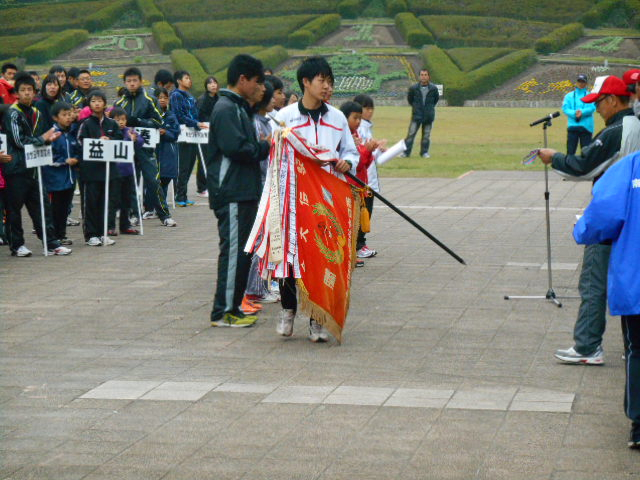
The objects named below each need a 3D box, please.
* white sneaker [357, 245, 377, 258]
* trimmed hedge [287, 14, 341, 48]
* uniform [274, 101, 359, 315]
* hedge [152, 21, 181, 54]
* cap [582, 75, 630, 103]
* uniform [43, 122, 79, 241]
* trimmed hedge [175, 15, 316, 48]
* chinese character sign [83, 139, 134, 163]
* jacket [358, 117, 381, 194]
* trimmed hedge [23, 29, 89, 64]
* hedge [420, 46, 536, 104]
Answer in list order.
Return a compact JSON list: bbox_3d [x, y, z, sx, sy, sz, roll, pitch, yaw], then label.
[{"bbox_3d":[0.377,0.101,19.600,0.230,0.115,0.090,1,4,12],"label":"white sneaker"},{"bbox_3d":[-0.180,-9.843,105.060,1.050,0.750,2.900,4,28,40],"label":"trimmed hedge"},{"bbox_3d":[-0.024,-0.194,13.350,0.520,1.290,0.400,0,4,-5],"label":"uniform"},{"bbox_3d":[-9.796,-12.814,141.714,1.250,2.140,3.100,-1,4,-22],"label":"hedge"},{"bbox_3d":[1.587,-0.834,12.372,0.260,0.150,0.175,-4,3,18],"label":"cap"},{"bbox_3d":[-2.454,-0.554,21.200,0.400,1.130,0.330,-3,5,-37],"label":"uniform"},{"bbox_3d":[-4.695,-13.211,141.877,8.500,2.151,3.300,1,4,9],"label":"trimmed hedge"},{"bbox_3d":[-1.928,-0.812,20.416,0.465,0.205,0.020,2,4,-7],"label":"chinese character sign"},{"bbox_3d":[0.401,-0.744,19.700,0.320,0.660,0.420,2,5,22],"label":"jacket"},{"bbox_3d":[-14.365,-10.509,121.500,1.200,2.000,5.000,3,5,33],"label":"trimmed hedge"},{"bbox_3d":[8.484,-8.750,119.000,6.000,3.200,6.500,0,4,6],"label":"hedge"}]

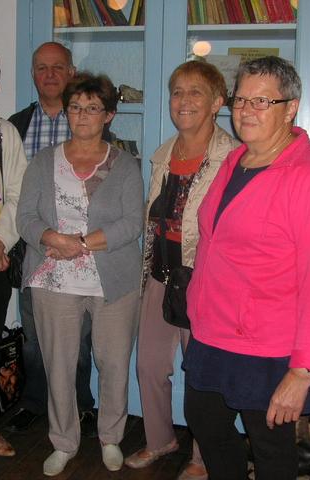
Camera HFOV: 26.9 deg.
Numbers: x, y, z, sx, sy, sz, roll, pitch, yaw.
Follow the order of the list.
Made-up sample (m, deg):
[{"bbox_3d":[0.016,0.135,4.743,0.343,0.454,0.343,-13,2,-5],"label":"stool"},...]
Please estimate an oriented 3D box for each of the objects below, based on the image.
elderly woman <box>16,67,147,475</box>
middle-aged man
[{"bbox_3d":[-0.292,0.144,2.592,0.500,1.560,0.360,1,8,-2],"label":"elderly woman"},{"bbox_3d":[-0.447,0.007,2.925,0.480,1.730,0.320,1,8,-1],"label":"middle-aged man"}]

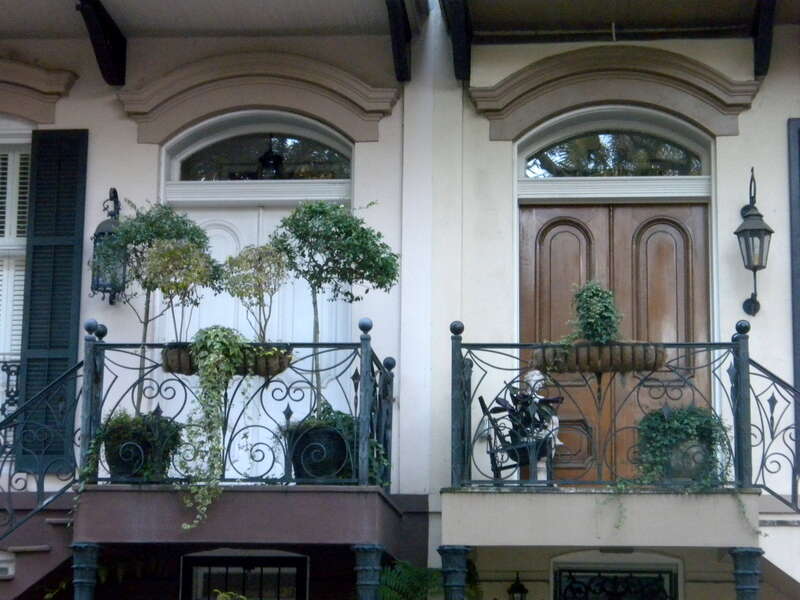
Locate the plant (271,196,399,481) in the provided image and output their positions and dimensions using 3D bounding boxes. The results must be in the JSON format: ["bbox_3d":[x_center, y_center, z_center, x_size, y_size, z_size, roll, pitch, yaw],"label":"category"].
[{"bbox_3d":[-0.460,0.321,13.726,0.902,2.069,0.800,0,-12,5],"label":"plant"}]

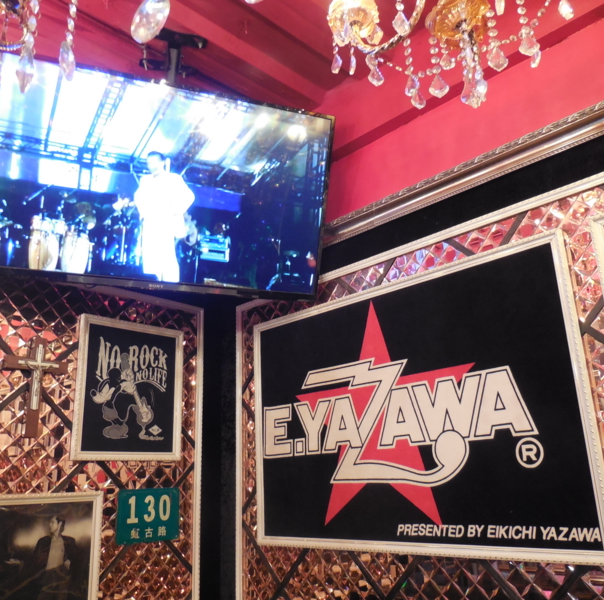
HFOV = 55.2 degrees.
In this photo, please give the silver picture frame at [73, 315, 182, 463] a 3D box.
[{"bbox_3d":[-0.631,0.336,2.163,0.030,0.509,0.435,-19,-24,42],"label":"silver picture frame"}]

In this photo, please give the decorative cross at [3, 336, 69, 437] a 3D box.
[{"bbox_3d":[-0.883,0.284,1.912,0.030,0.334,0.212,-19,-24,42],"label":"decorative cross"}]

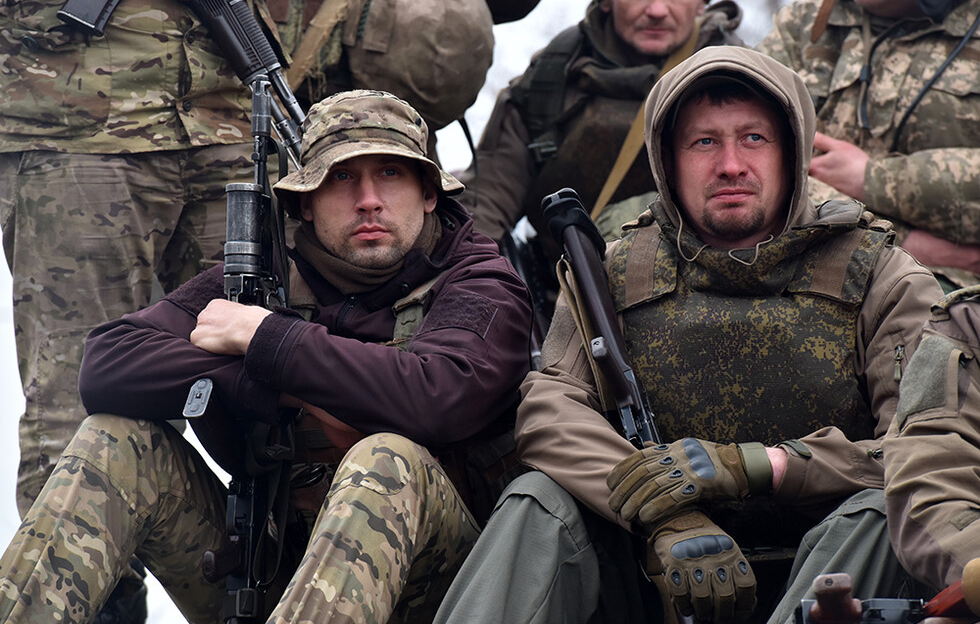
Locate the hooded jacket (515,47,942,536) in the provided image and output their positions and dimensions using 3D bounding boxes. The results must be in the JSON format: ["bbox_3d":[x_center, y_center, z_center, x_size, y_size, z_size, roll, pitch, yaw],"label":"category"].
[{"bbox_3d":[0.307,0.013,6.950,0.560,0.710,0.450,0,-5,6],"label":"hooded jacket"}]

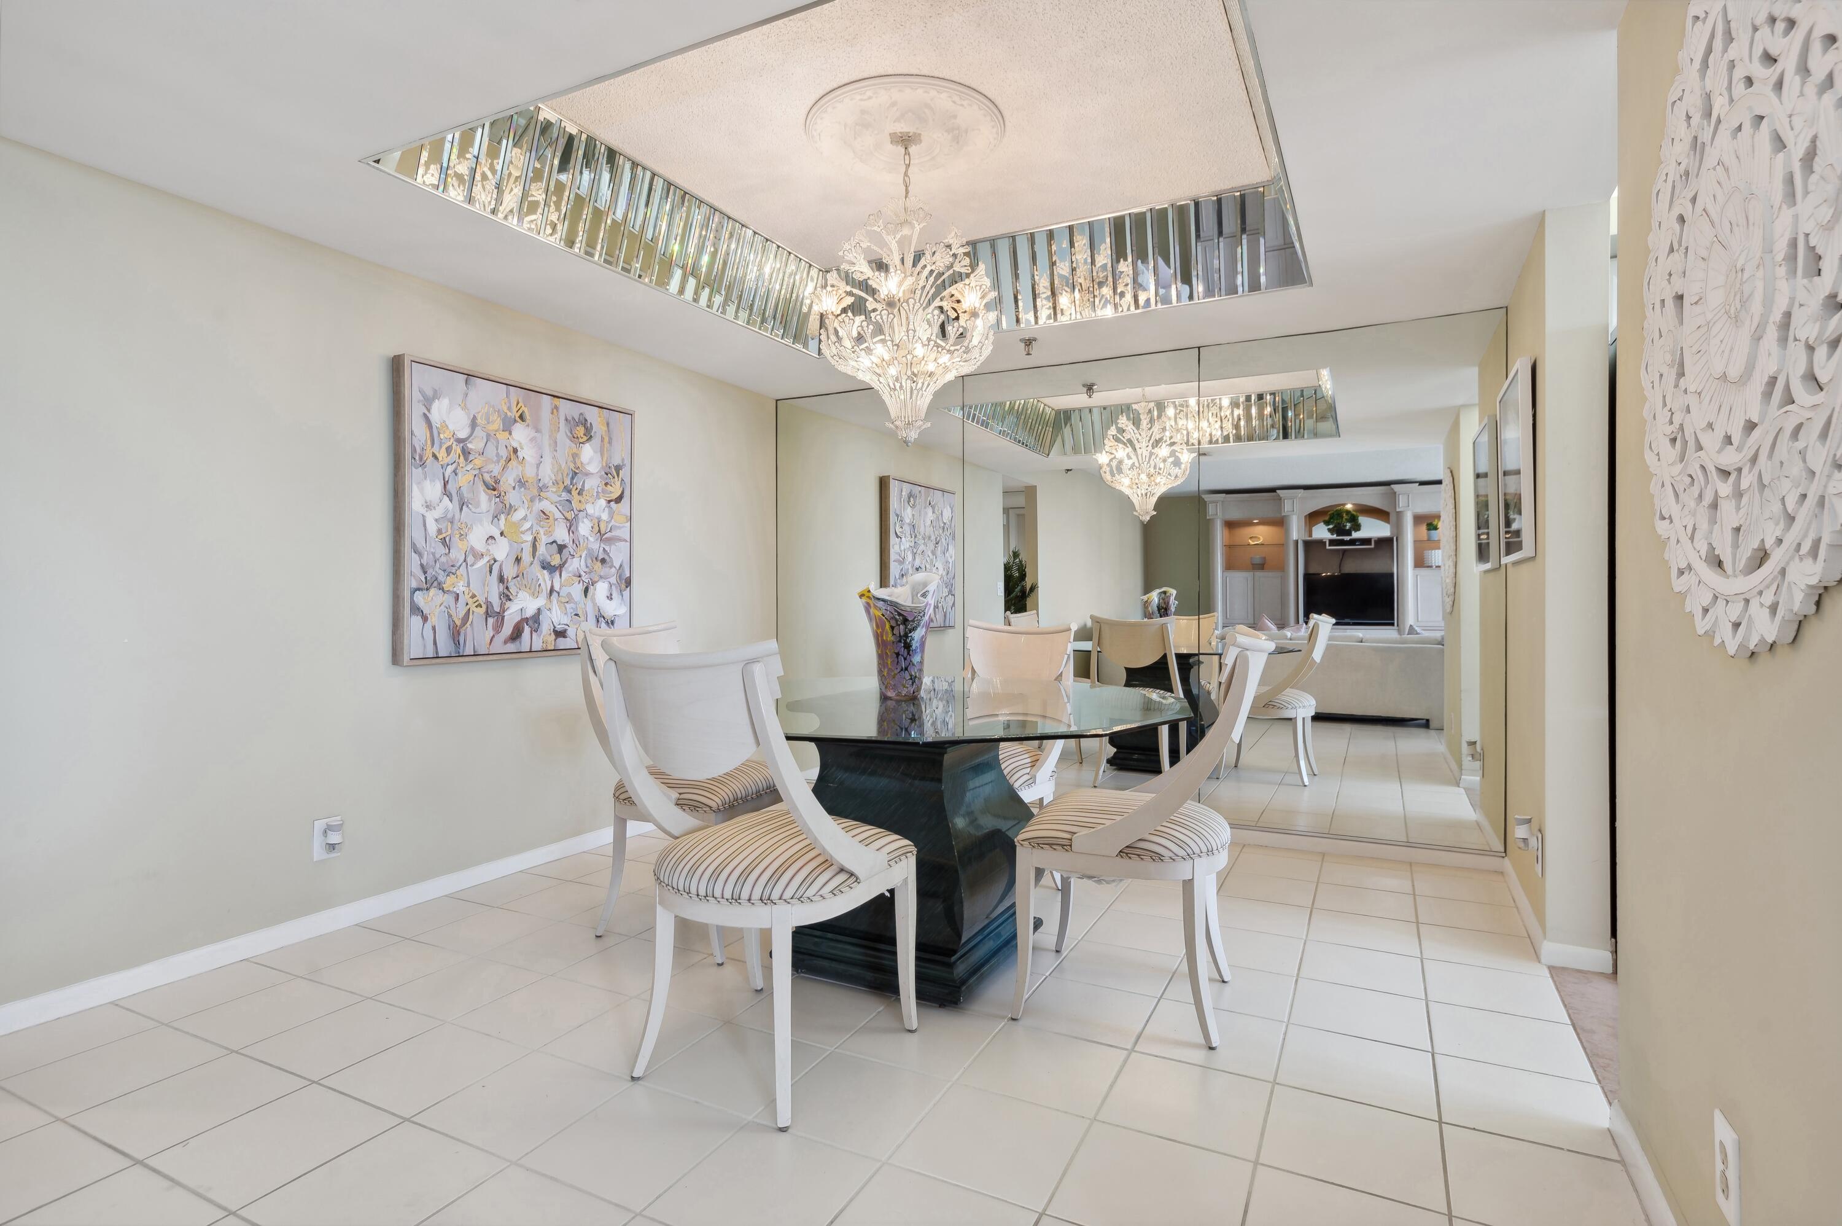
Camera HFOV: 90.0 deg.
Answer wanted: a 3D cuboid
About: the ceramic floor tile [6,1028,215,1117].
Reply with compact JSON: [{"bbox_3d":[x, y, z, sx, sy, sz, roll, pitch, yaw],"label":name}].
[{"bbox_3d":[-1.797,1.024,2.062,0.305,0.010,0.305,1,2,27],"label":"ceramic floor tile"}]

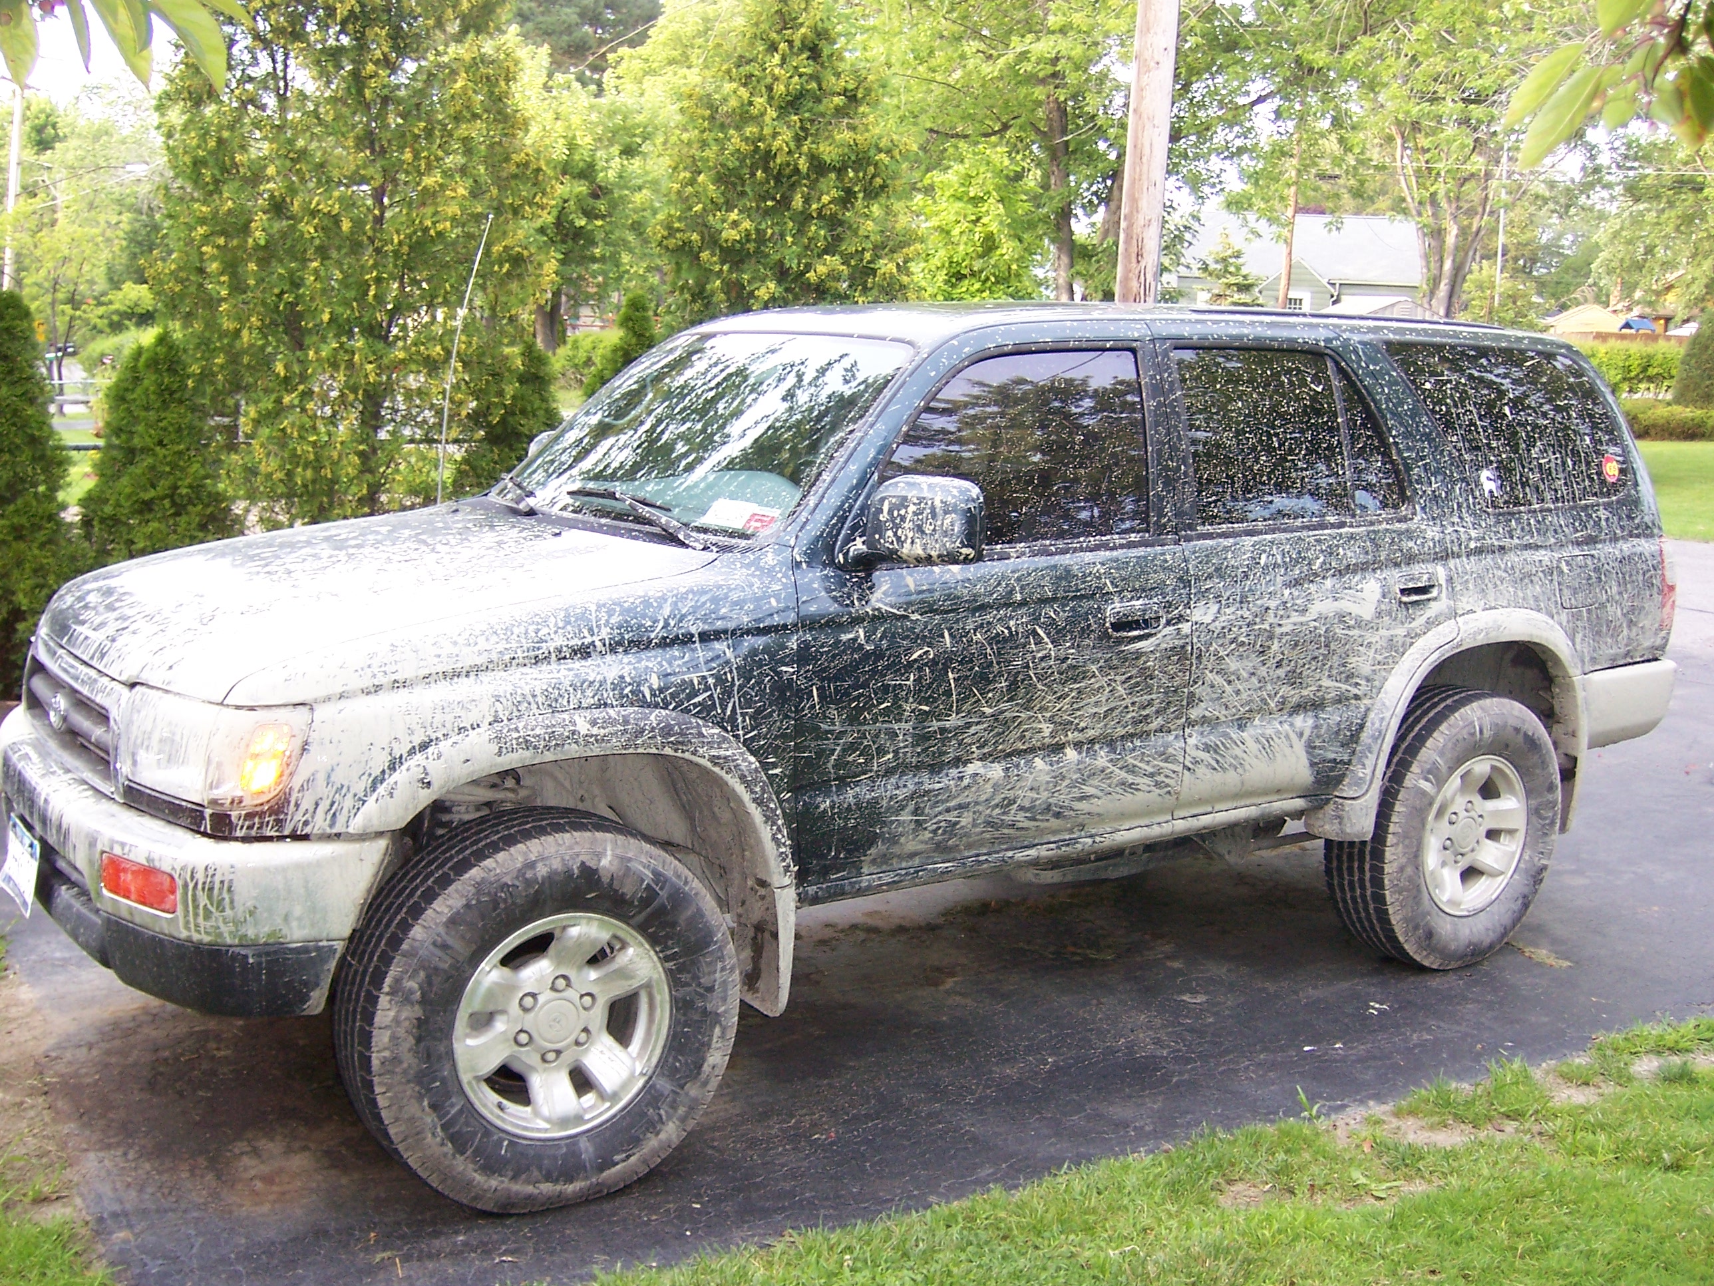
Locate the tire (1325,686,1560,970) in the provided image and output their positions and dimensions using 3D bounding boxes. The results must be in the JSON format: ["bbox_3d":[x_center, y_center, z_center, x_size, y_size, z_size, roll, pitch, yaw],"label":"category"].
[{"bbox_3d":[1.619,0.509,4.906,0.765,0.765,0.268,-5,12,-34],"label":"tire"}]

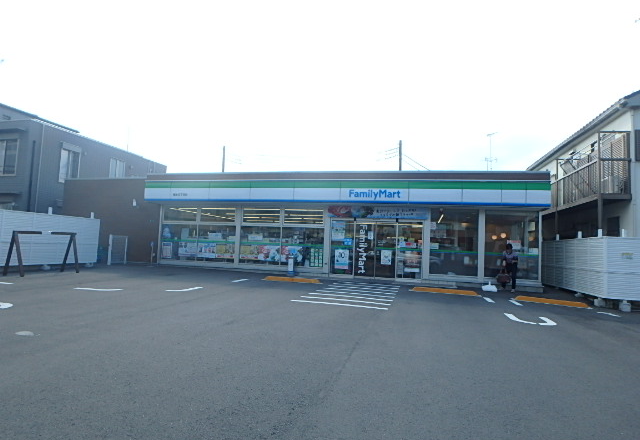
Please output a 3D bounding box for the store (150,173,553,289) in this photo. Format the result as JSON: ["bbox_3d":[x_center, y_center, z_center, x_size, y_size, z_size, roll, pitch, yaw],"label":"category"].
[{"bbox_3d":[1.386,0.663,20.219,15.480,4.010,11.600,1,-4,13],"label":"store"}]

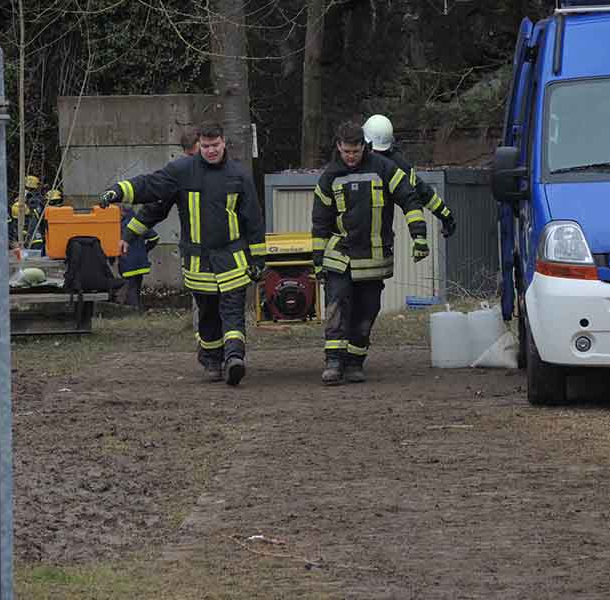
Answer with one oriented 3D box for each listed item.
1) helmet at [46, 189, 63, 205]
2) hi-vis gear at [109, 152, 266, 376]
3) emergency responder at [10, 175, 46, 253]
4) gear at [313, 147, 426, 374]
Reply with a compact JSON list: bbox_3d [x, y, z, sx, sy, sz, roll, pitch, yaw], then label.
[{"bbox_3d":[-3.283,-1.343,53.000,0.240,0.220,0.270,0,1,0],"label":"helmet"},{"bbox_3d":[-0.805,-0.243,27.700,1.050,1.530,0.500,0,1,0],"label":"hi-vis gear"},{"bbox_3d":[-3.637,-0.780,53.000,0.580,1.740,0.480,0,1,-6],"label":"emergency responder"},{"bbox_3d":[0.440,-0.270,27.600,0.770,1.550,0.480,0,1,-5],"label":"gear"}]

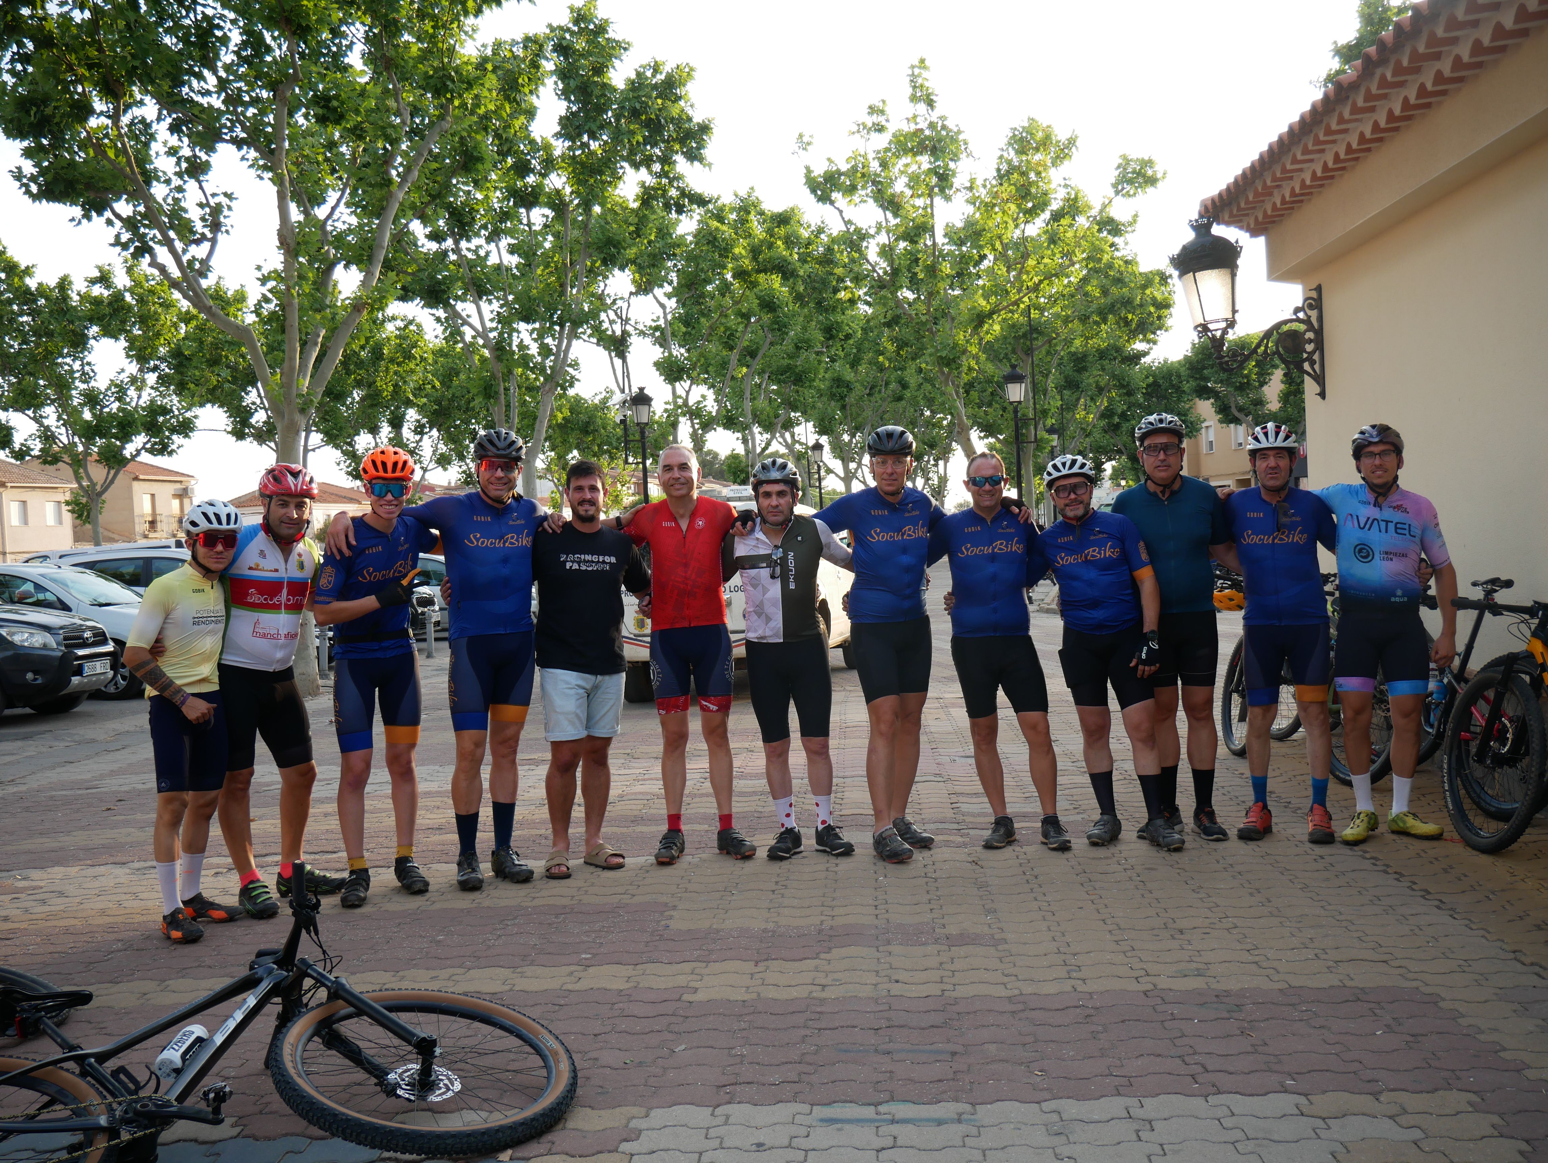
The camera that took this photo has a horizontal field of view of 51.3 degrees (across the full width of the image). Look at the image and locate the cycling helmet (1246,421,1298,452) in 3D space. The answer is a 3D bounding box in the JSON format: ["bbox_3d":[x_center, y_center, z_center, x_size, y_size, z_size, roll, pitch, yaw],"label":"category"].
[{"bbox_3d":[2.176,-0.626,7.034,0.220,0.155,0.275,-2,0,19],"label":"cycling helmet"}]

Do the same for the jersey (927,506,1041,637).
[{"bbox_3d":[0.954,-0.044,7.320,0.520,0.590,0.300,-2,1,5],"label":"jersey"}]

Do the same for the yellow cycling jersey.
[{"bbox_3d":[-2.348,0.187,6.400,0.440,0.540,0.300,-3,2,-40],"label":"yellow cycling jersey"}]

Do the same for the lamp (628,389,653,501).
[{"bbox_3d":[-2.484,-1.308,31.512,0.470,4.957,0.470,-2,0,0],"label":"lamp"}]

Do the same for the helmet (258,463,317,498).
[{"bbox_3d":[-1.951,-0.398,6.471,0.215,0.160,0.275,1,2,-23],"label":"helmet"}]

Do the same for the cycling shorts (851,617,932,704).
[{"bbox_3d":[0.529,0.336,7.220,0.360,0.410,0.270,-2,1,-12],"label":"cycling shorts"}]

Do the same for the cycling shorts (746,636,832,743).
[{"bbox_3d":[0.066,0.482,7.290,0.380,0.495,0.270,-2,1,3],"label":"cycling shorts"}]

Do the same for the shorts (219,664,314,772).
[{"bbox_3d":[-2.028,0.536,6.429,0.365,0.440,0.270,-2,0,-25],"label":"shorts"}]

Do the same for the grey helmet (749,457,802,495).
[{"bbox_3d":[0.008,-0.474,7.131,0.215,0.165,0.275,-2,0,5],"label":"grey helmet"}]

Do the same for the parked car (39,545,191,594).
[{"bbox_3d":[-7.607,0.335,21.304,4.250,1.570,1.800,-2,2,4],"label":"parked car"}]

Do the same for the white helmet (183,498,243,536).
[{"bbox_3d":[-2.150,-0.241,6.171,0.215,0.160,0.275,-4,2,-30],"label":"white helmet"}]

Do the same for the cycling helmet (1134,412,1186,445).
[{"bbox_3d":[1.676,-0.659,6.996,0.215,0.160,0.275,-2,2,12],"label":"cycling helmet"}]

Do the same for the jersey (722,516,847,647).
[{"bbox_3d":[0.060,-0.010,6.982,0.560,0.575,0.280,-3,2,0],"label":"jersey"}]

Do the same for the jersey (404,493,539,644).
[{"bbox_3d":[-1.255,-0.068,6.723,0.590,0.620,0.280,-2,0,-19],"label":"jersey"}]

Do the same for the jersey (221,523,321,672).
[{"bbox_3d":[-2.033,0.063,6.453,0.470,0.600,0.310,-4,2,-35],"label":"jersey"}]

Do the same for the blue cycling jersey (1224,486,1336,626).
[{"bbox_3d":[2.261,-0.114,7.210,0.510,0.615,0.300,-2,1,14],"label":"blue cycling jersey"}]

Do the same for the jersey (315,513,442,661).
[{"bbox_3d":[-1.638,0.020,6.640,0.520,0.590,0.300,-3,1,-20],"label":"jersey"}]

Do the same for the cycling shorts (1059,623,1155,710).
[{"bbox_3d":[1.460,0.360,7.058,0.410,0.410,0.270,-2,0,14],"label":"cycling shorts"}]

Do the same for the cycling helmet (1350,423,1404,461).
[{"bbox_3d":[2.677,-0.620,7.150,0.220,0.165,0.275,-2,1,16],"label":"cycling helmet"}]

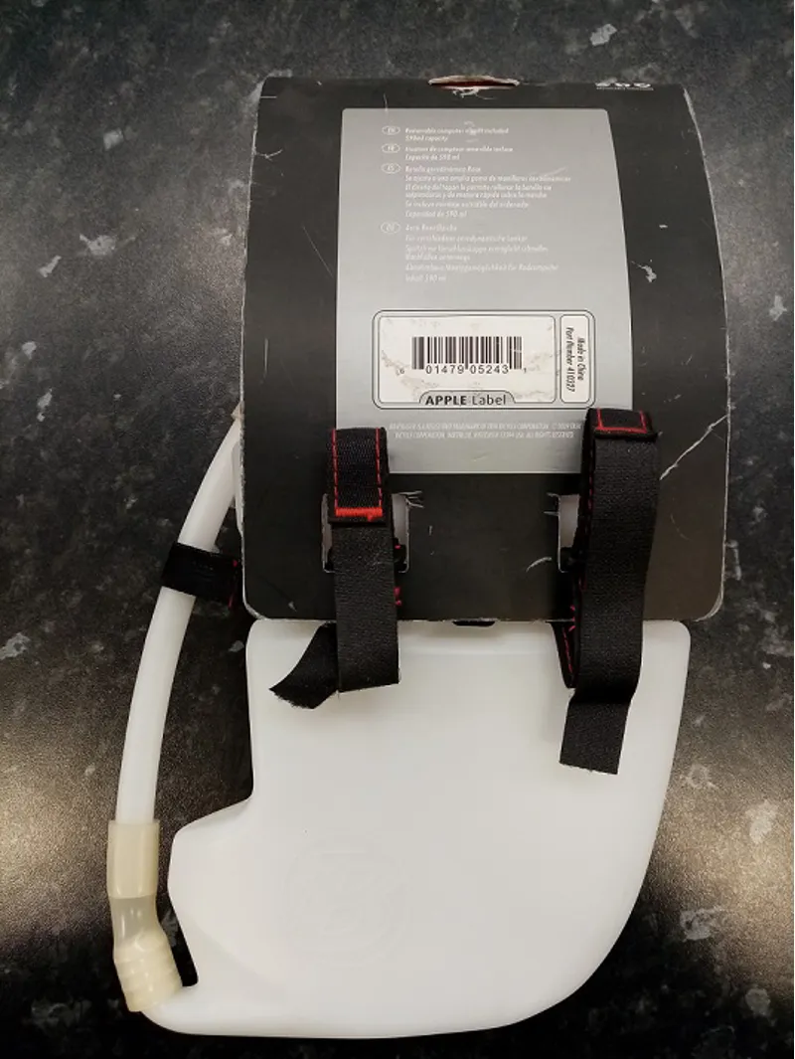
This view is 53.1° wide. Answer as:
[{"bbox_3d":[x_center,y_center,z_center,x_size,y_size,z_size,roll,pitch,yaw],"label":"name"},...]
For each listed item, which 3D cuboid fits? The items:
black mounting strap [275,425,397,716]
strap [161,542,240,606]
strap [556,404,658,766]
[{"bbox_3d":[-0.018,0.013,0.231,0.038,0.038,0.081,0,90,0],"label":"black mounting strap"},{"bbox_3d":[-0.065,0.015,0.265,0.026,0.018,0.016,15,90,0],"label":"strap"},{"bbox_3d":[0.058,0.019,0.226,0.021,0.044,0.104,0,90,0],"label":"strap"}]

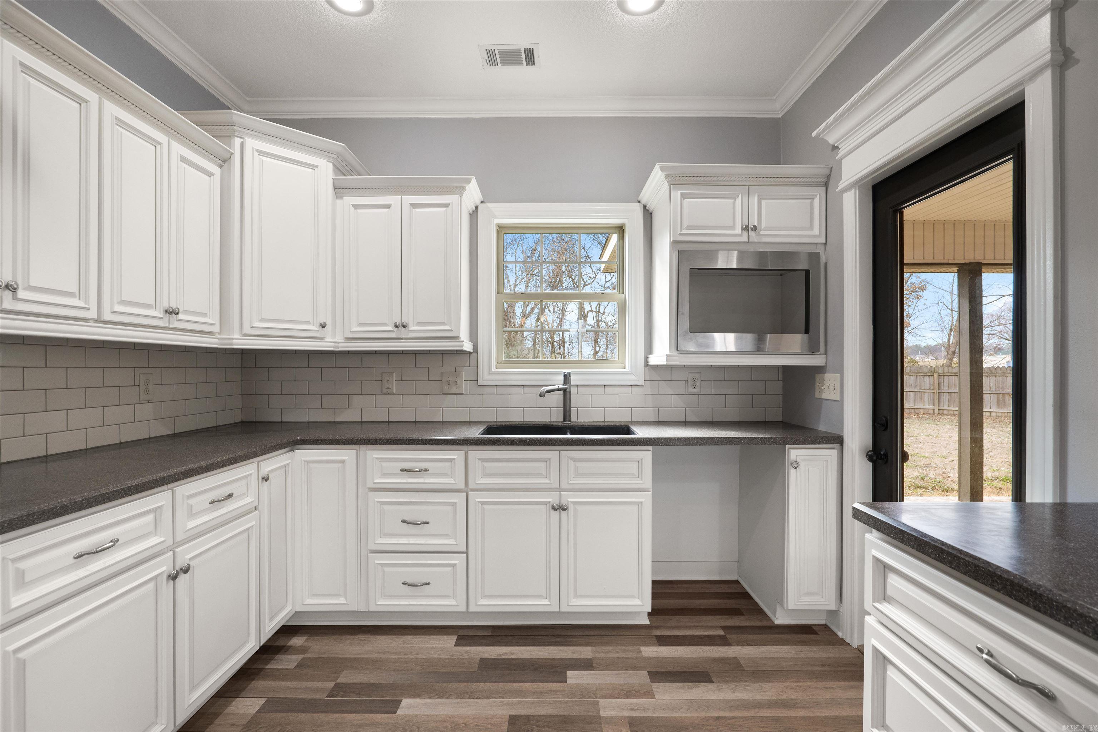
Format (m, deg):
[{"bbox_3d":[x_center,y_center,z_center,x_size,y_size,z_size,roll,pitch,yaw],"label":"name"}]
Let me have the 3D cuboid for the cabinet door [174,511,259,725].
[{"bbox_3d":[-1.170,0.845,1.727,0.025,0.545,0.437,0,0,0],"label":"cabinet door"}]

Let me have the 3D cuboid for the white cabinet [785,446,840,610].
[{"bbox_3d":[1.216,0.747,2.546,0.251,0.761,0.575,0,0,0],"label":"white cabinet"}]

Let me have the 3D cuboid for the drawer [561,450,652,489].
[{"bbox_3d":[0.261,0.470,2.430,0.410,0.170,0.450,0,0,0],"label":"drawer"}]

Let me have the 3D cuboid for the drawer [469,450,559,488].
[{"bbox_3d":[-0.160,0.475,2.481,0.419,0.172,0.480,0,0,0],"label":"drawer"}]

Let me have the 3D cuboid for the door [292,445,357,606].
[{"bbox_3d":[-1.010,0.746,2.223,0.293,0.735,0.028,0,0,0],"label":"door"}]

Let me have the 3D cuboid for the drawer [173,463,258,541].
[{"bbox_3d":[-1.406,0.469,1.730,0.480,0.166,0.435,0,0,0],"label":"drawer"}]

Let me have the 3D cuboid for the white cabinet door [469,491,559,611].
[{"bbox_3d":[-0.159,0.850,2.237,0.415,0.546,0.025,0,0,0],"label":"white cabinet door"}]

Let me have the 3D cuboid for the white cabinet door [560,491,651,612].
[{"bbox_3d":[0.262,0.850,2.237,0.414,0.546,0.025,0,0,0],"label":"white cabinet door"}]

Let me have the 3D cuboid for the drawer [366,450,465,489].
[{"bbox_3d":[-0.604,0.470,2.420,0.446,0.170,0.460,0,0,0],"label":"drawer"}]

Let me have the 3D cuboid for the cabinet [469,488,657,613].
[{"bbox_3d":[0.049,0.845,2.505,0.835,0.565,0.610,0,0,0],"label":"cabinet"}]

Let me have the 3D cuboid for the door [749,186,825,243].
[{"bbox_3d":[1.168,-0.739,2.392,0.377,0.274,0.025,0,0,0],"label":"door"}]

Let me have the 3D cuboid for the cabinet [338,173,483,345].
[{"bbox_3d":[-0.747,-0.521,2.660,0.730,0.877,0.360,0,0,0],"label":"cabinet"}]

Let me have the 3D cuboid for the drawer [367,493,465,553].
[{"bbox_3d":[-0.606,0.714,2.480,0.453,0.274,0.480,0,0,0],"label":"drawer"}]

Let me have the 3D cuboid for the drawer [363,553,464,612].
[{"bbox_3d":[-0.605,0.991,2.481,0.454,0.270,0.480,0,0,0],"label":"drawer"}]

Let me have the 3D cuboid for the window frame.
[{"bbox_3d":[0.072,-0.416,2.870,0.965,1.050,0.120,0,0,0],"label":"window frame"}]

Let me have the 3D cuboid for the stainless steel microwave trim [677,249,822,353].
[{"bbox_3d":[0.963,-0.308,2.363,0.686,0.486,0.042,0,0,0],"label":"stainless steel microwave trim"}]

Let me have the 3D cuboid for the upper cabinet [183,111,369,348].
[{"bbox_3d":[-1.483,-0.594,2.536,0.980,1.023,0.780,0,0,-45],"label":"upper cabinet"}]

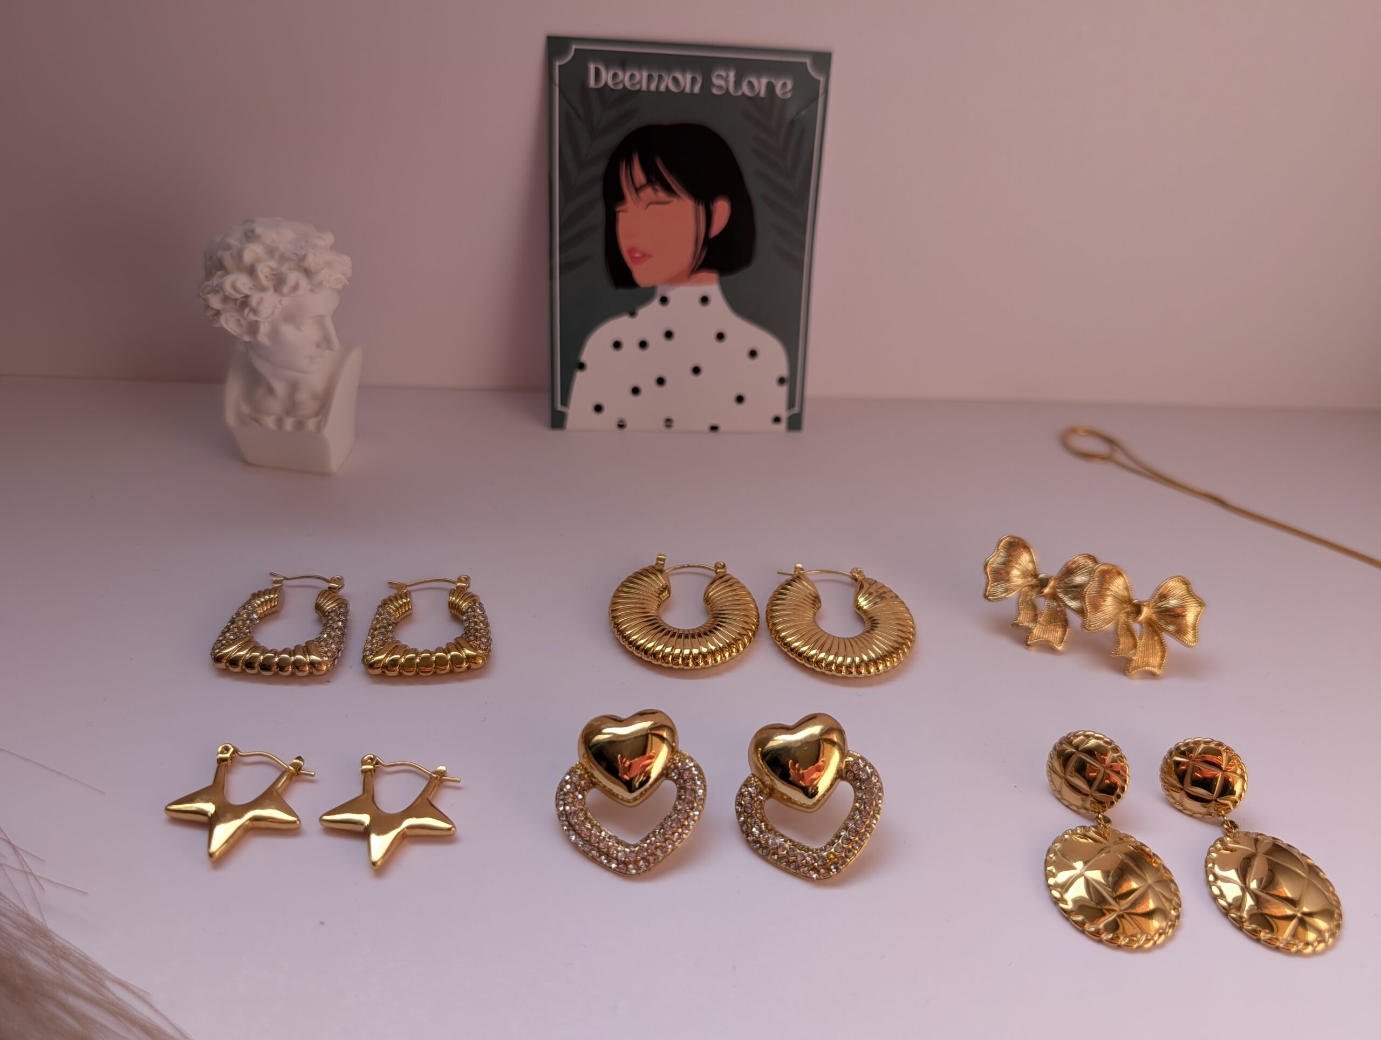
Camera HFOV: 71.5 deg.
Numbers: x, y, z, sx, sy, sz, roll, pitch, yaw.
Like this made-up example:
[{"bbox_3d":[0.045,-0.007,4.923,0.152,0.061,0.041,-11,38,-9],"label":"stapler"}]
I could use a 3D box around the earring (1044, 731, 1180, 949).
[{"bbox_3d":[0.075,0.059,0.175,0.021,0.013,0.041,6,43,1],"label":"earring"}]

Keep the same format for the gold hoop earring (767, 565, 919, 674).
[{"bbox_3d":[0.035,0.023,0.223,0.034,0.008,0.037,3,33,-3],"label":"gold hoop earring"}]

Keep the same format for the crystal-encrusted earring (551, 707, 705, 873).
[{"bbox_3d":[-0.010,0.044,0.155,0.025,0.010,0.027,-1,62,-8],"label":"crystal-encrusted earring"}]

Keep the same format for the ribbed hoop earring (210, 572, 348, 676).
[{"bbox_3d":[-0.077,0.020,0.185,0.023,0.006,0.027,2,36,-3],"label":"ribbed hoop earring"}]

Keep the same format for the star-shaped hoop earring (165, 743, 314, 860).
[{"bbox_3d":[-0.072,0.045,0.153,0.022,0.005,0.023,5,36,0],"label":"star-shaped hoop earring"}]

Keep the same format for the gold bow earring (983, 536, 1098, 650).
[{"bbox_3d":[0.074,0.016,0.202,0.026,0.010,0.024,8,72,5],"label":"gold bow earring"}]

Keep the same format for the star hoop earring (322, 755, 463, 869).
[{"bbox_3d":[-0.053,0.052,0.171,0.024,0.005,0.024,2,33,-4],"label":"star hoop earring"}]

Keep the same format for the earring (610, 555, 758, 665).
[{"bbox_3d":[-0.001,0.018,0.194,0.030,0.008,0.032,3,36,-2],"label":"earring"}]

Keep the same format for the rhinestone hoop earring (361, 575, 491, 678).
[{"bbox_3d":[-0.050,0.020,0.187,0.023,0.006,0.027,-1,36,-7],"label":"rhinestone hoop earring"}]

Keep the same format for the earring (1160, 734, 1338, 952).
[{"bbox_3d":[0.101,0.060,0.176,0.021,0.013,0.041,-5,44,-14],"label":"earring"}]

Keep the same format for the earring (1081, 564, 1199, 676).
[{"bbox_3d":[0.105,0.025,0.225,0.028,0.012,0.025,10,68,2],"label":"earring"}]

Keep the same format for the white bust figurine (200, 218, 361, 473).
[{"bbox_3d":[-0.093,-0.041,0.222,0.036,0.059,0.030,5,36,0],"label":"white bust figurine"}]

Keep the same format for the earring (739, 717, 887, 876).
[{"bbox_3d":[0.022,0.051,0.176,0.027,0.012,0.029,-4,55,-8],"label":"earring"}]

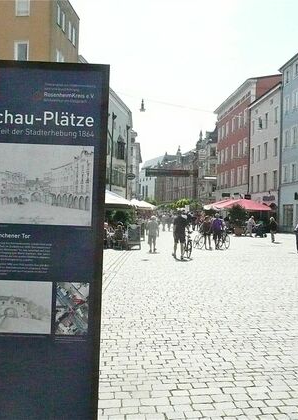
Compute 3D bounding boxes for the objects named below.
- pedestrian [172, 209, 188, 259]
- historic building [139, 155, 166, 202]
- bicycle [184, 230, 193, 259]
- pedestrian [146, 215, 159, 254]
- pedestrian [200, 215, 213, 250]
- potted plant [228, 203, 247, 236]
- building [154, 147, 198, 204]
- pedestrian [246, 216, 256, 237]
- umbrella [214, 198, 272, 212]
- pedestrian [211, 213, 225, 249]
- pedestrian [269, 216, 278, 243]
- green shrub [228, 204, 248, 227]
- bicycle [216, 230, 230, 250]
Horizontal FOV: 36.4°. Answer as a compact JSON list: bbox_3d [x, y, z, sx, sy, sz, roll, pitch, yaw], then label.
[{"bbox_3d":[1.142,0.902,16.800,0.580,1.830,0.500,1,-1,0],"label":"pedestrian"},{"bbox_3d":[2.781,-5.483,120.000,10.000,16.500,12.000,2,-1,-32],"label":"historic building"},{"bbox_3d":[1.510,1.297,17.400,0.580,1.070,1.750,1,-1,-5],"label":"bicycle"},{"bbox_3d":[0.206,1.124,20.700,0.620,1.690,0.420,2,0,-2],"label":"pedestrian"},{"bbox_3d":[2.830,1.117,22.100,0.600,1.660,0.420,2,0,-3],"label":"pedestrian"},{"bbox_3d":[7.171,0.846,36.500,1.550,2.570,1.500,2,0,-5],"label":"potted plant"},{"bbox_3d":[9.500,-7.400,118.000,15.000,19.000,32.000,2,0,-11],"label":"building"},{"bbox_3d":[8.202,1.337,36.500,0.600,1.660,0.500,1,-1,3],"label":"pedestrian"},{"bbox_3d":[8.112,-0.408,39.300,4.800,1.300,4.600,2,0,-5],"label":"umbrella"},{"bbox_3d":[3.351,1.044,22.000,0.620,1.760,0.420,2,0,-3],"label":"pedestrian"},{"bbox_3d":[8.025,1.273,29.200,0.480,1.650,0.520,2,-1,-30],"label":"pedestrian"},{"bbox_3d":[7.228,0.449,37.000,1.650,1.800,1.600,1,-1,0],"label":"green shrub"},{"bbox_3d":[3.710,1.406,22.500,0.580,1.050,1.750,2,-1,-12],"label":"bicycle"}]

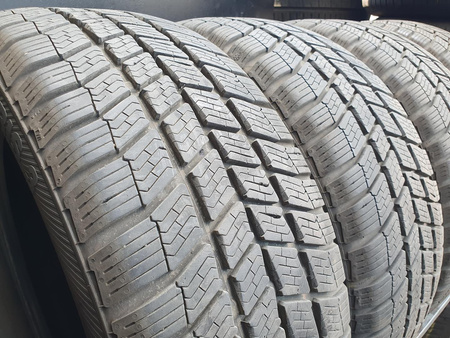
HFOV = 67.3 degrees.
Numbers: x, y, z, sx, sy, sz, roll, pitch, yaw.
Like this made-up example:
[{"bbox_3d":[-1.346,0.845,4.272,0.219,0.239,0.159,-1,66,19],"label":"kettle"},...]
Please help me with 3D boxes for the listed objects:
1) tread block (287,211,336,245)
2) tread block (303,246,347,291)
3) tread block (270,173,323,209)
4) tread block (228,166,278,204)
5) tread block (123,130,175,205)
[{"bbox_3d":[0.066,0.047,0.261,0.060,0.025,0.009,8,-20,-41],"label":"tread block"},{"bbox_3d":[0.081,0.078,0.267,0.011,0.036,0.065,-13,-10,39],"label":"tread block"},{"bbox_3d":[0.061,0.021,0.275,0.058,0.026,0.010,9,-24,-38],"label":"tread block"},{"bbox_3d":[0.019,0.013,0.237,0.029,0.034,0.009,-18,-10,-40],"label":"tread block"},{"bbox_3d":[-0.045,-0.001,0.204,0.028,0.043,0.009,-20,-15,-33],"label":"tread block"}]

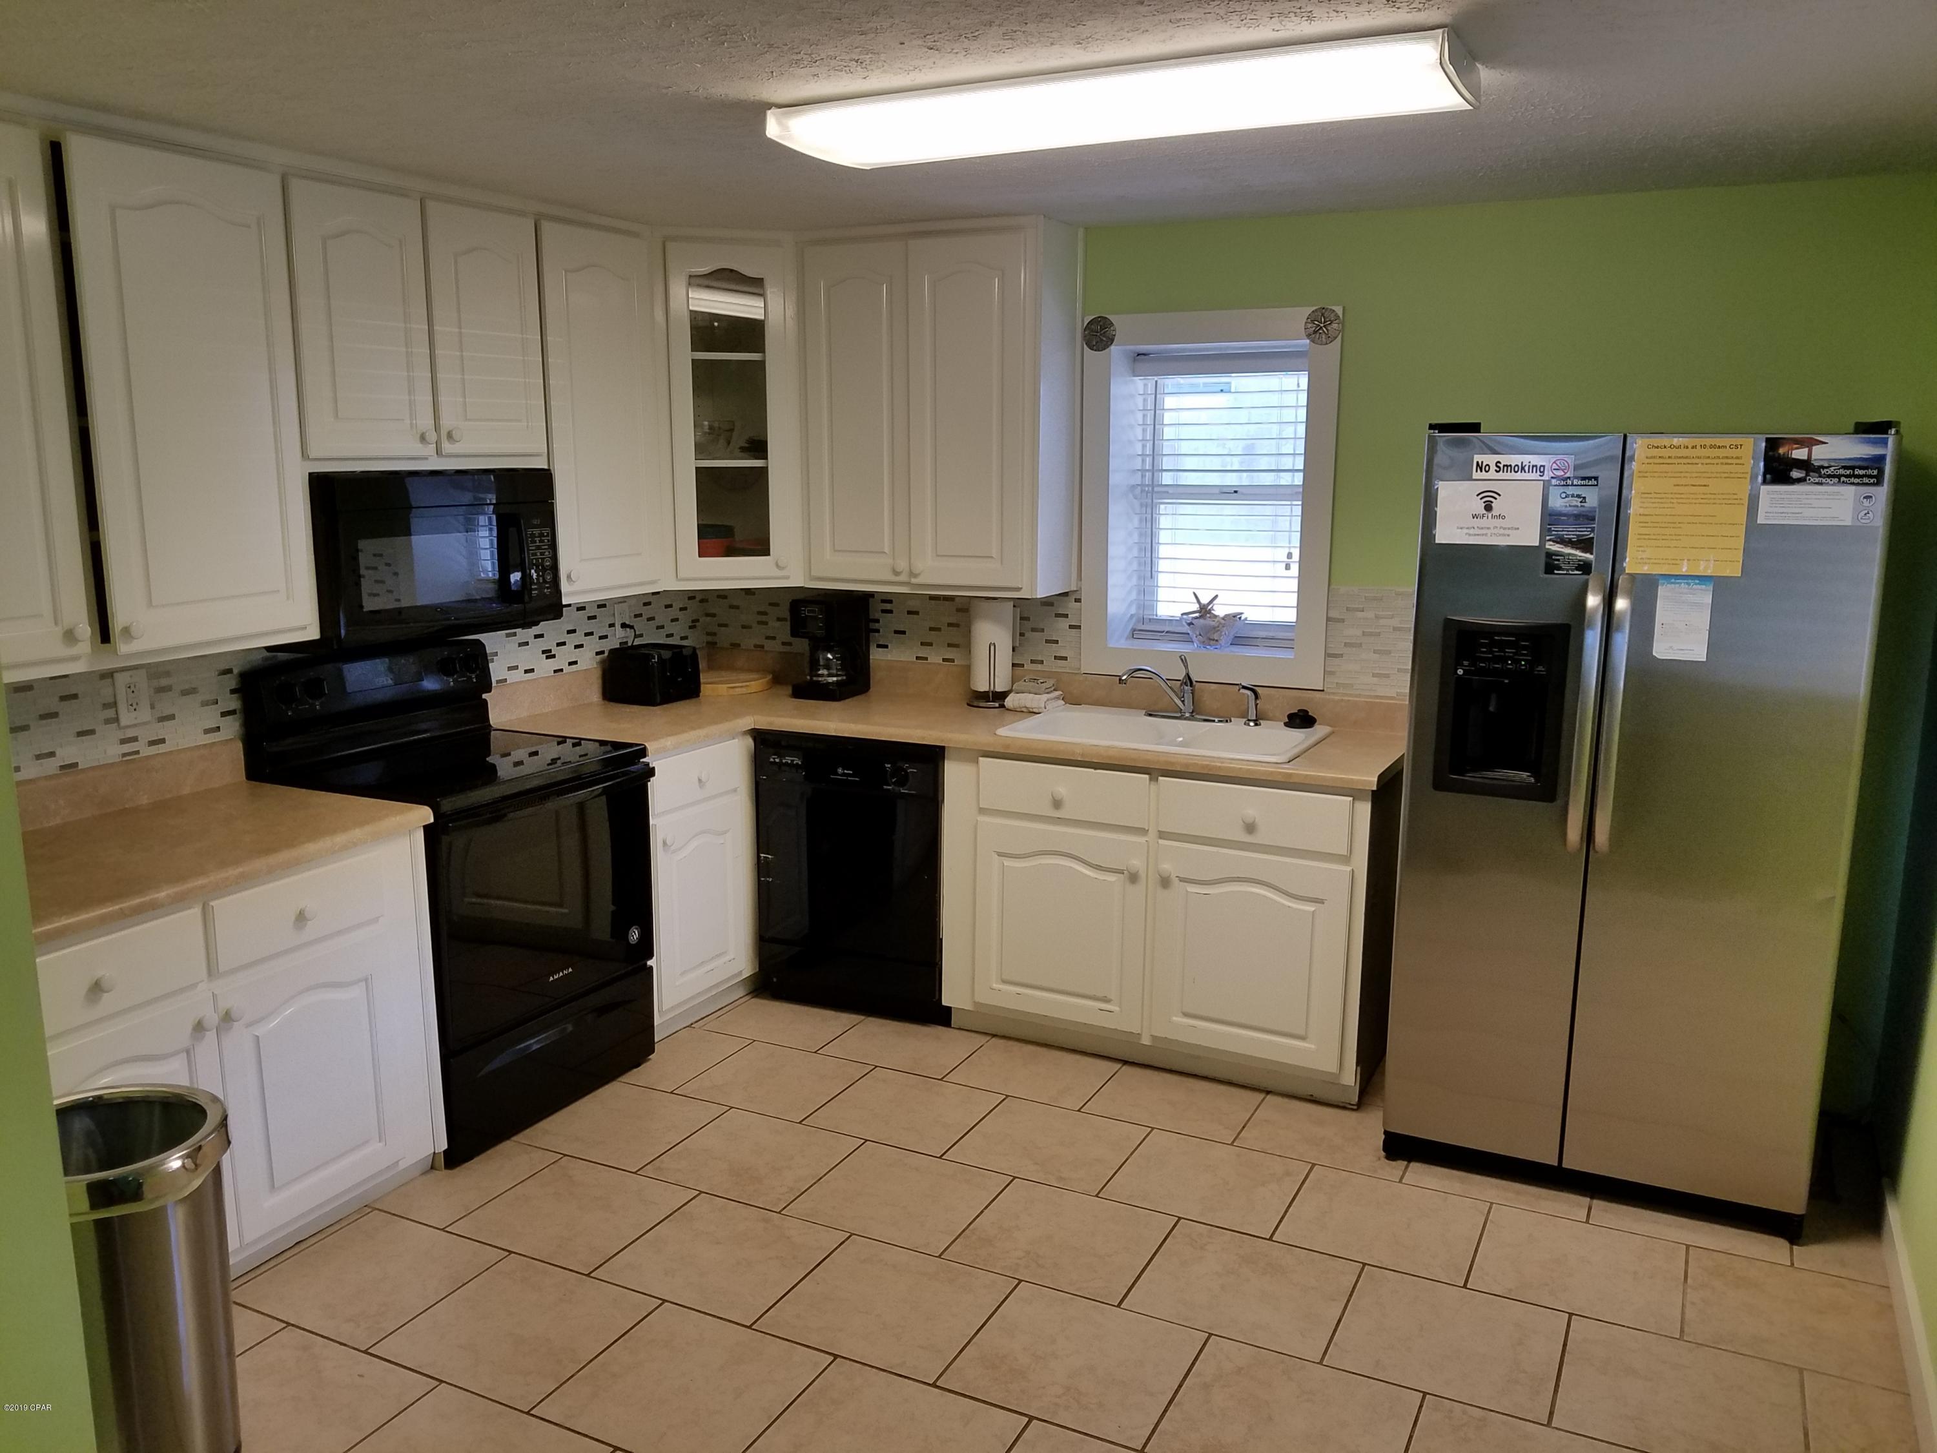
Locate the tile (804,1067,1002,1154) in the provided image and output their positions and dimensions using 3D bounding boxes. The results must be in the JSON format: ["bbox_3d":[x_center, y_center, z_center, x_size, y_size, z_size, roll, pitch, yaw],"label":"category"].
[{"bbox_3d":[-0.163,1.013,3.821,0.405,0.012,0.395,5,12,26],"label":"tile"}]

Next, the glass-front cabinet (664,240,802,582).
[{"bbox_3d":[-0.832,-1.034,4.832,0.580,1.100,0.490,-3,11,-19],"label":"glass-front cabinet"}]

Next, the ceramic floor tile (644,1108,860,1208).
[{"bbox_3d":[-0.525,1.064,3.579,0.405,0.010,0.391,6,12,26],"label":"ceramic floor tile"}]

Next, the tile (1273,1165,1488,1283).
[{"bbox_3d":[0.933,1.118,3.278,0.405,0.012,0.395,5,12,26],"label":"tile"}]

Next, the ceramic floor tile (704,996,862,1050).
[{"bbox_3d":[-0.537,0.897,4.450,0.405,0.010,0.391,6,12,26],"label":"ceramic floor tile"}]

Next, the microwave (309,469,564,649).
[{"bbox_3d":[-1.422,-0.450,3.692,0.385,0.400,0.750,5,12,26],"label":"microwave"}]

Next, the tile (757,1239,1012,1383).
[{"bbox_3d":[-0.161,1.182,2.968,0.405,0.010,0.391,6,12,26],"label":"tile"}]

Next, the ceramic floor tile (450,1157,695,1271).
[{"bbox_3d":[-0.908,1.126,3.369,0.406,0.010,0.402,5,12,26],"label":"ceramic floor tile"}]

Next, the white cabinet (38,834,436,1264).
[{"bbox_3d":[-1.732,0.703,3.125,0.610,0.860,0.980,6,12,26],"label":"white cabinet"}]

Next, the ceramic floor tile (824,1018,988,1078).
[{"bbox_3d":[-0.176,0.948,4.322,0.406,0.010,0.385,5,12,26],"label":"ceramic floor tile"}]

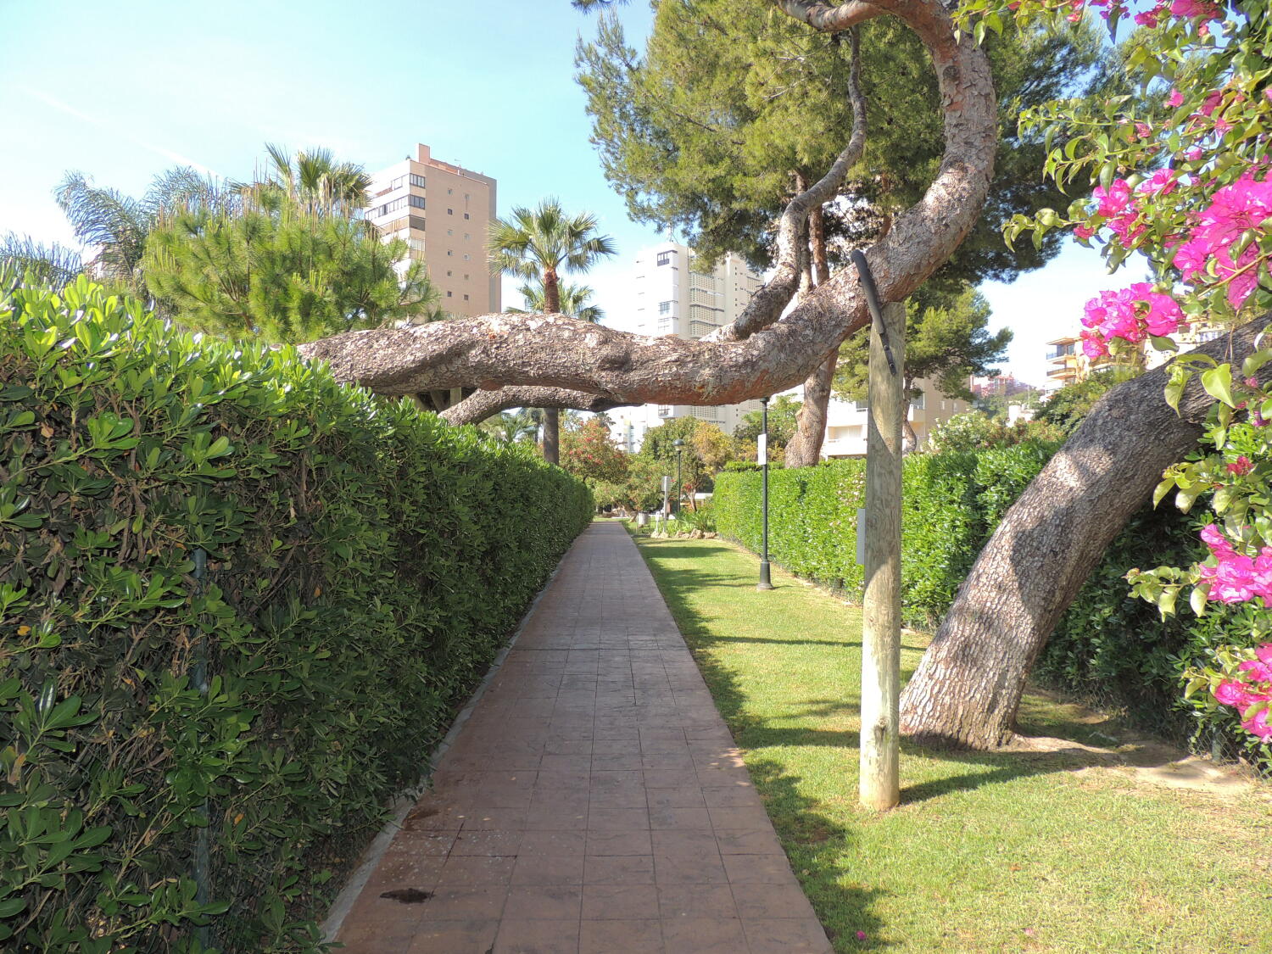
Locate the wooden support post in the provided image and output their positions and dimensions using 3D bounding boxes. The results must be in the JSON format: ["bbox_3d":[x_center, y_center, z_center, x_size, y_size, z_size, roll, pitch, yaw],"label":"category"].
[{"bbox_3d":[1.250,0.380,4.450,0.190,2.550,0.190,1,-1,0],"label":"wooden support post"}]

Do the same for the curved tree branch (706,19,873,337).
[{"bbox_3d":[0.810,-1.580,4.750,0.880,1.760,0.500,0,-1,0],"label":"curved tree branch"}]

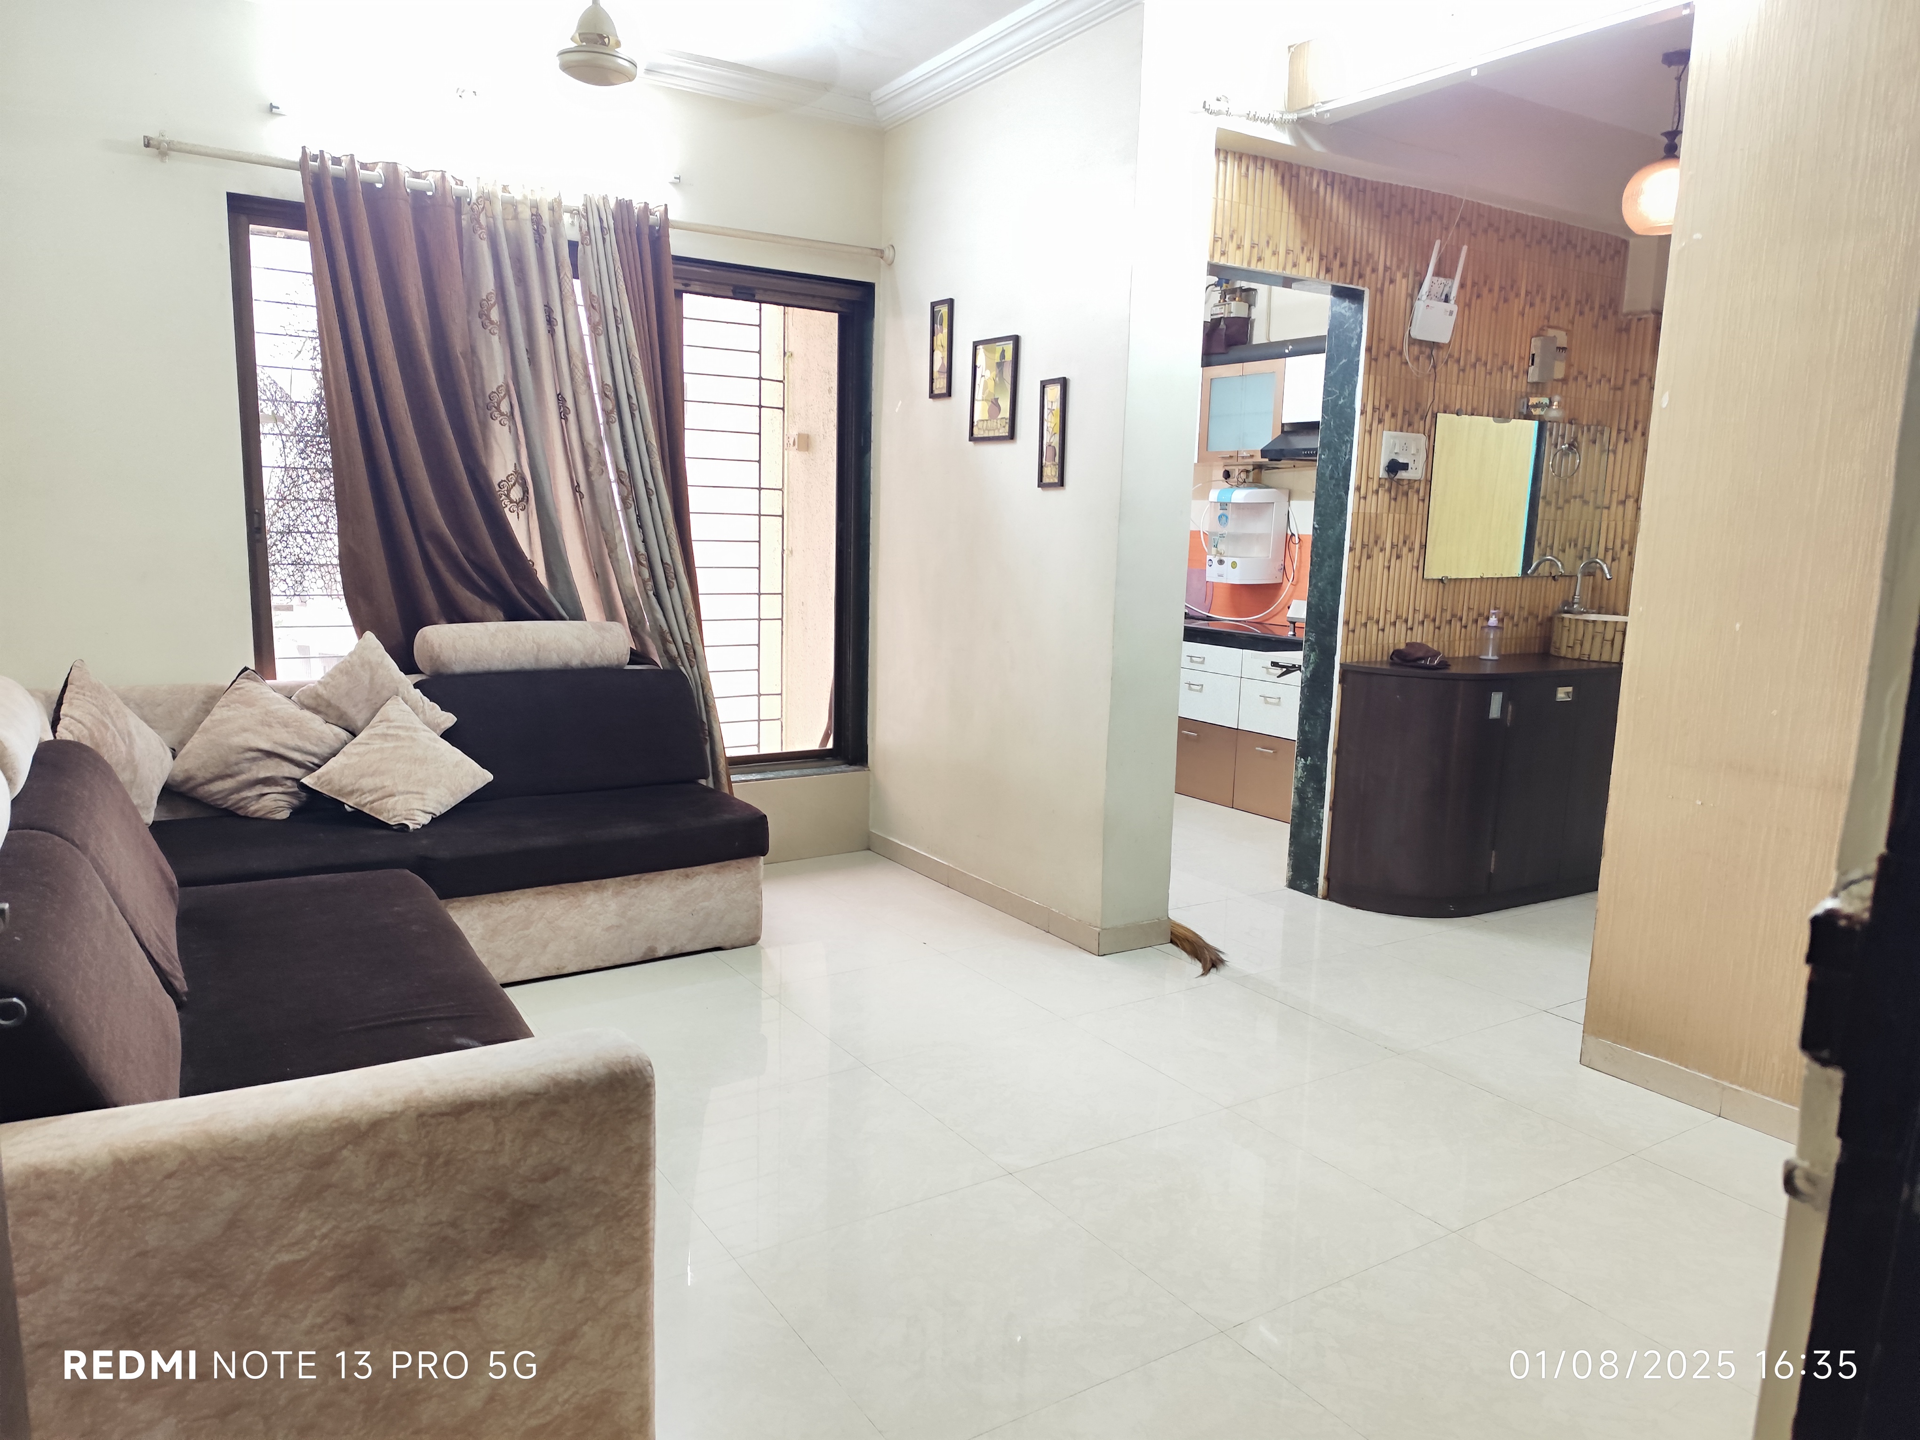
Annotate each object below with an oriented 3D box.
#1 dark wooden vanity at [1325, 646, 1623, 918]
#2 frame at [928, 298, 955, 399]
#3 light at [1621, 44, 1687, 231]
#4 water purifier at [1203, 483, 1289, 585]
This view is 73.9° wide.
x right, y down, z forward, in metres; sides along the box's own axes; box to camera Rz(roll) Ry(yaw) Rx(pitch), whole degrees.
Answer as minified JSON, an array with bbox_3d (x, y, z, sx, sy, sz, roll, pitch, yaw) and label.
[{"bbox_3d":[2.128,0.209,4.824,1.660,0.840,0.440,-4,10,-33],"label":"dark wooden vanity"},{"bbox_3d":[-0.061,-1.293,4.457,0.020,0.330,0.132,-4,10,-33],"label":"frame"},{"bbox_3d":[2.315,-1.865,4.158,0.250,0.550,0.250,-4,10,-33],"label":"light"},{"bbox_3d":[1.455,-0.931,6.484,0.230,0.475,0.370,-4,10,-33],"label":"water purifier"}]

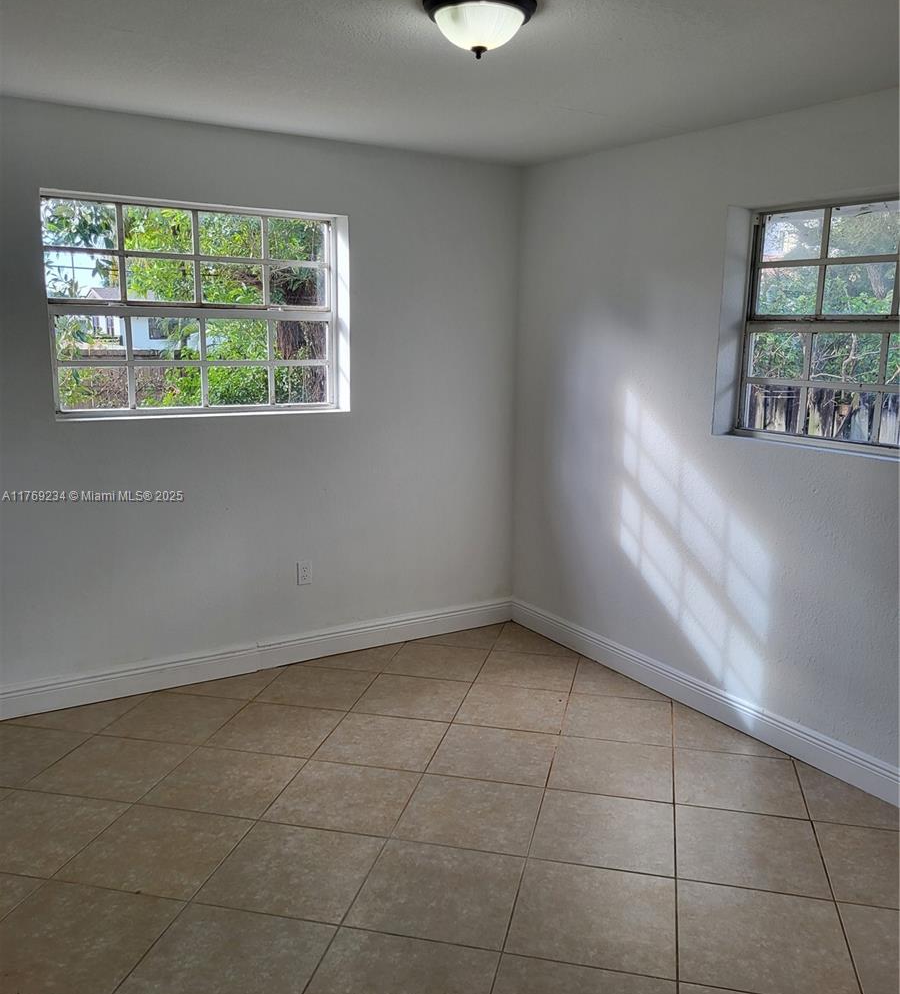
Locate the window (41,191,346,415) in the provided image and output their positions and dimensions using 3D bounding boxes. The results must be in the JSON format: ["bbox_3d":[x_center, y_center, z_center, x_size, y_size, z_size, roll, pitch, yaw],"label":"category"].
[{"bbox_3d":[-1.094,-0.829,4.043,1.335,0.915,0.130,-6,12,-32],"label":"window"}]

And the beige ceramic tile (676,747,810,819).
[{"bbox_3d":[1.062,1.057,3.338,0.449,0.012,0.449,3,11,13],"label":"beige ceramic tile"}]

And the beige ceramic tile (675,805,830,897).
[{"bbox_3d":[0.947,1.120,2.866,0.446,0.010,0.446,3,10,13],"label":"beige ceramic tile"}]

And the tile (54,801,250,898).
[{"bbox_3d":[-0.917,1.124,2.870,0.449,0.012,0.449,3,11,13],"label":"tile"}]

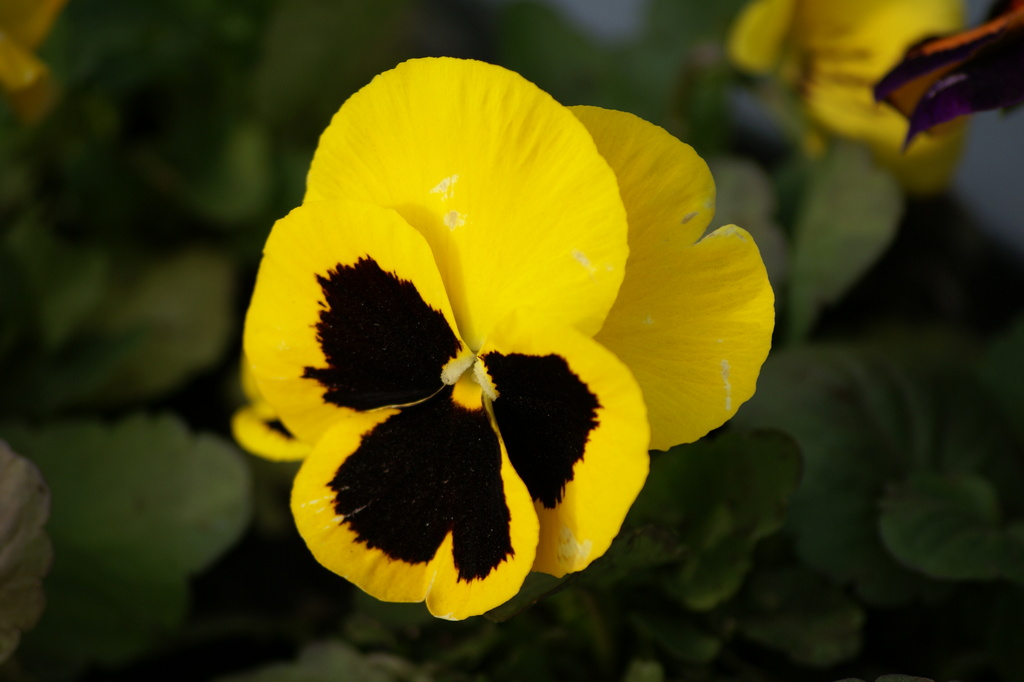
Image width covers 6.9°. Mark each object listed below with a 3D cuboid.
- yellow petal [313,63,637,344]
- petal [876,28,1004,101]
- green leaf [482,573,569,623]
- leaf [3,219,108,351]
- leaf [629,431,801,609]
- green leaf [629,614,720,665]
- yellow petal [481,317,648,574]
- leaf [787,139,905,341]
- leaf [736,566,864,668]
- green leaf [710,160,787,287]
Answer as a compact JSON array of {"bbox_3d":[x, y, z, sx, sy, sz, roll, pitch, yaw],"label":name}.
[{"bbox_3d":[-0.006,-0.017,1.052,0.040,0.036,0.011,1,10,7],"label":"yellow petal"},{"bbox_3d":[0.053,-0.034,1.060,0.017,0.008,0.010,23,41,29],"label":"petal"},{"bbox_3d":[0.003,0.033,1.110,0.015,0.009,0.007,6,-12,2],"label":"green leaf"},{"bbox_3d":[-0.062,-0.008,1.165,0.015,0.018,0.009,12,-12,-3],"label":"leaf"},{"bbox_3d":[0.026,0.023,1.120,0.022,0.024,0.011,10,-12,-3],"label":"leaf"},{"bbox_3d":[0.021,0.038,1.080,0.012,0.004,0.007,0,35,0],"label":"green leaf"},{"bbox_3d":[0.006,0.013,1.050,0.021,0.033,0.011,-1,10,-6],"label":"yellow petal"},{"bbox_3d":[0.045,-0.013,1.145,0.013,0.027,0.008,15,-6,-3],"label":"leaf"},{"bbox_3d":[0.037,0.035,1.085,0.017,0.008,0.012,0,35,0],"label":"leaf"},{"bbox_3d":[0.031,-0.015,1.145,0.013,0.020,0.007,5,-9,7],"label":"green leaf"}]

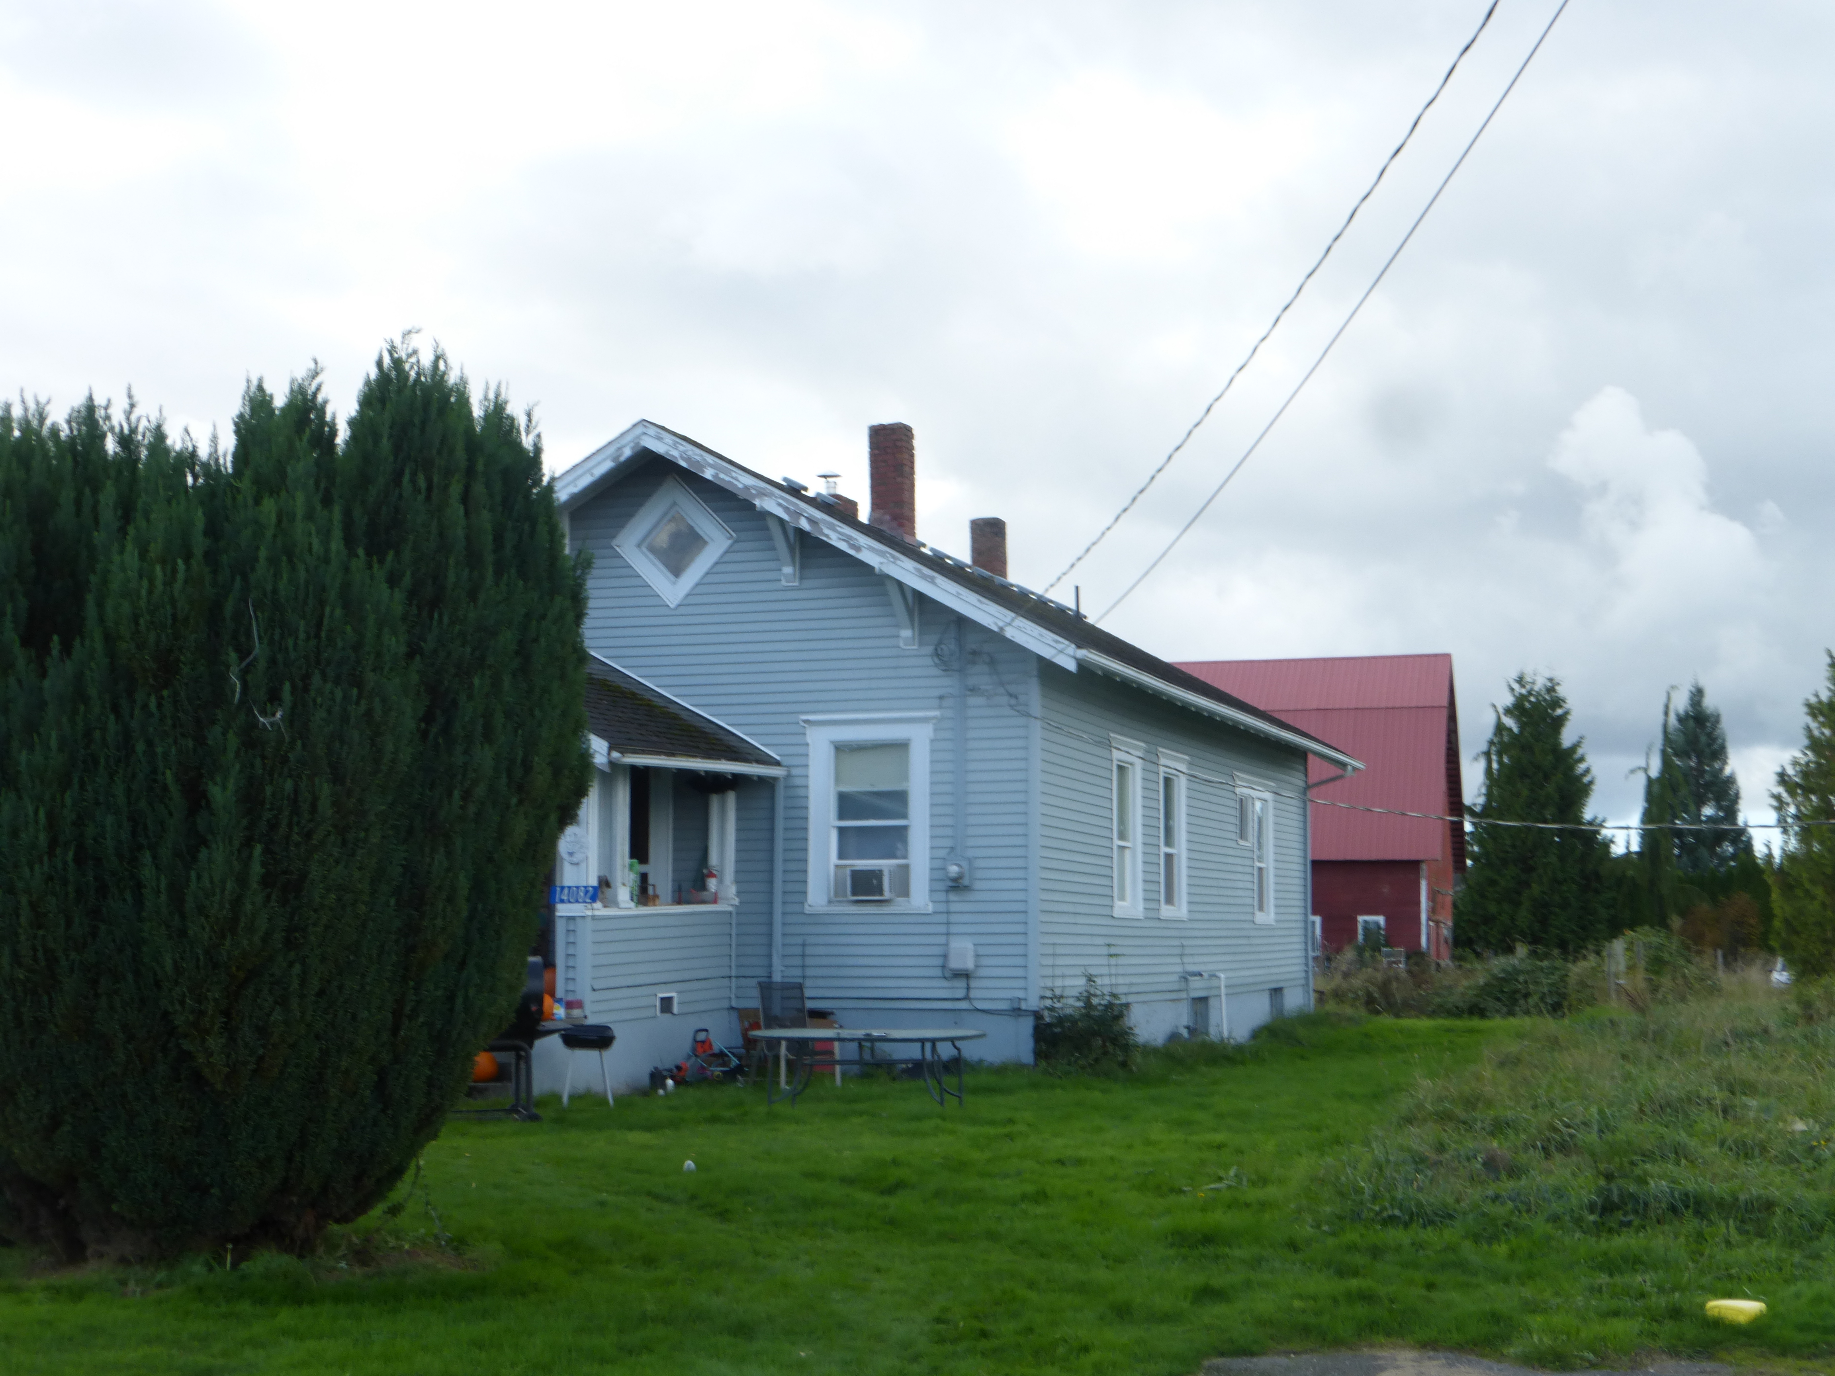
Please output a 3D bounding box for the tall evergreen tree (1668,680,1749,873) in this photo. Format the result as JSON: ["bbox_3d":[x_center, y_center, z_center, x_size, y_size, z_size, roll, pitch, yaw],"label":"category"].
[{"bbox_3d":[28.298,5.264,90.409,3.600,10.956,3.600,0,-6,0],"label":"tall evergreen tree"}]

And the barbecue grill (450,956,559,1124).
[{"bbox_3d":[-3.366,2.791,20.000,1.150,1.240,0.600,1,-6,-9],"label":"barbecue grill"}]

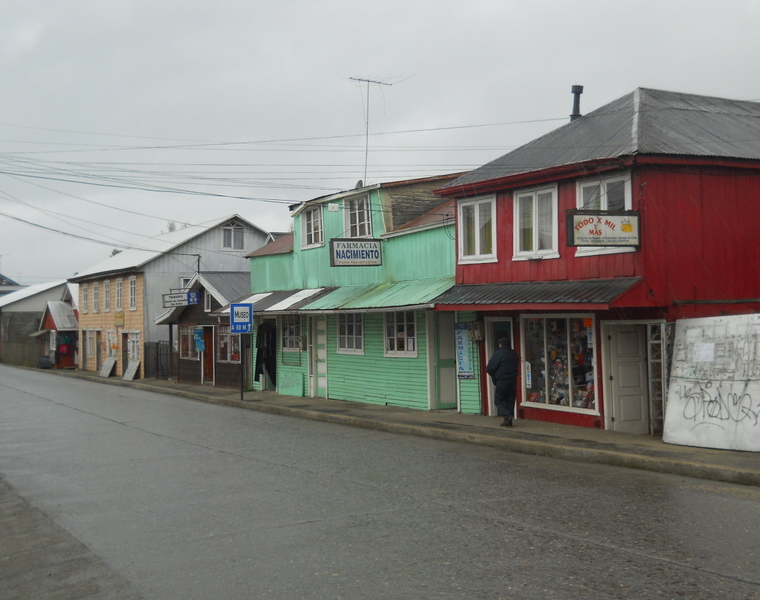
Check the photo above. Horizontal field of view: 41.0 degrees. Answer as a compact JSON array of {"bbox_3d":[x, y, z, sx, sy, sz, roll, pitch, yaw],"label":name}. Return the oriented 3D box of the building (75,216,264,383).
[{"bbox_3d":[-9.675,-0.065,52.484,9.500,7.400,13.000,0,-1,-30],"label":"building"}]

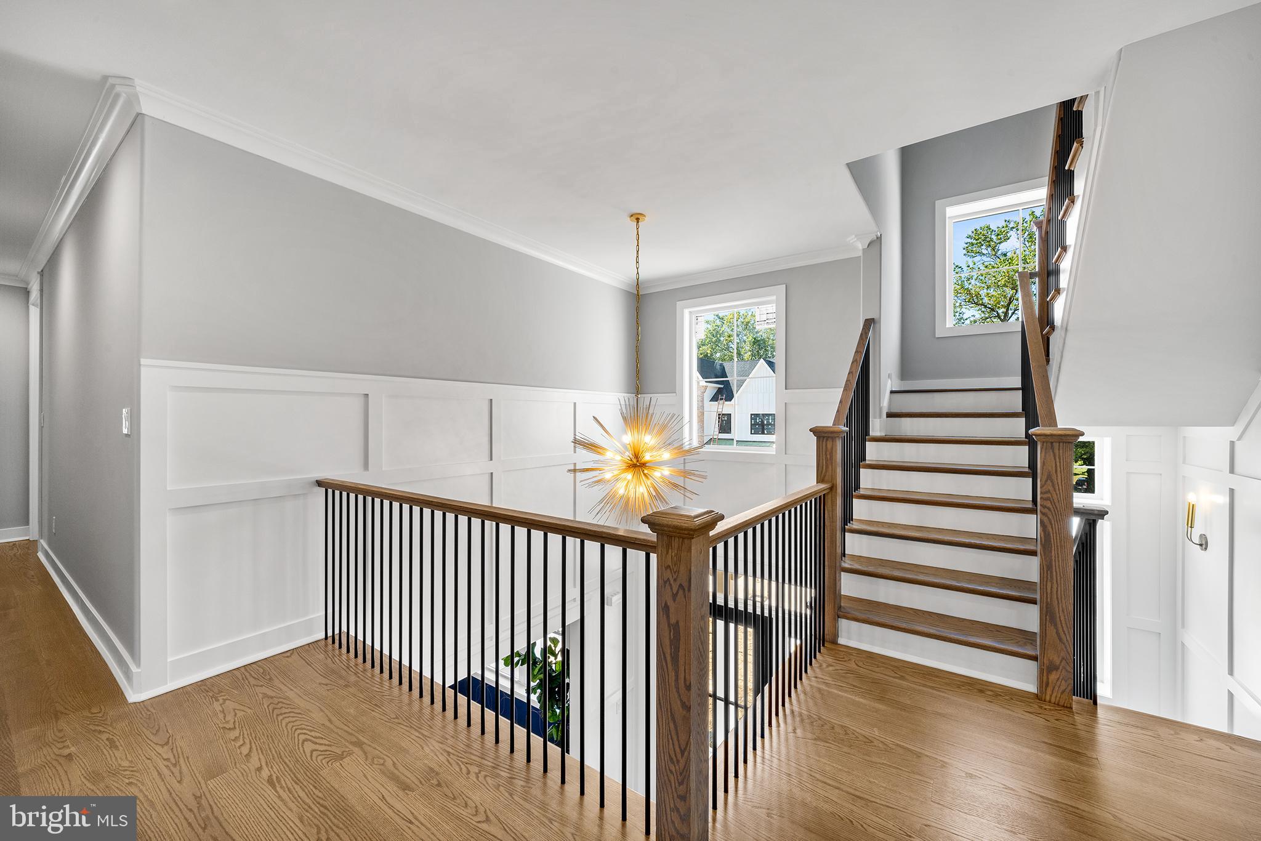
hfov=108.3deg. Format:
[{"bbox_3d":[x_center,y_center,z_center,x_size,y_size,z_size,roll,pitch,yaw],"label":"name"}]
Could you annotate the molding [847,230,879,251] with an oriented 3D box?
[{"bbox_3d":[1.879,-1.458,3.695,0.224,0.097,0.091,0,0,35],"label":"molding"}]

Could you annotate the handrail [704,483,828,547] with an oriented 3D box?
[{"bbox_3d":[0.645,0.369,1.989,0.066,0.063,1.540,0,0,37],"label":"handrail"}]

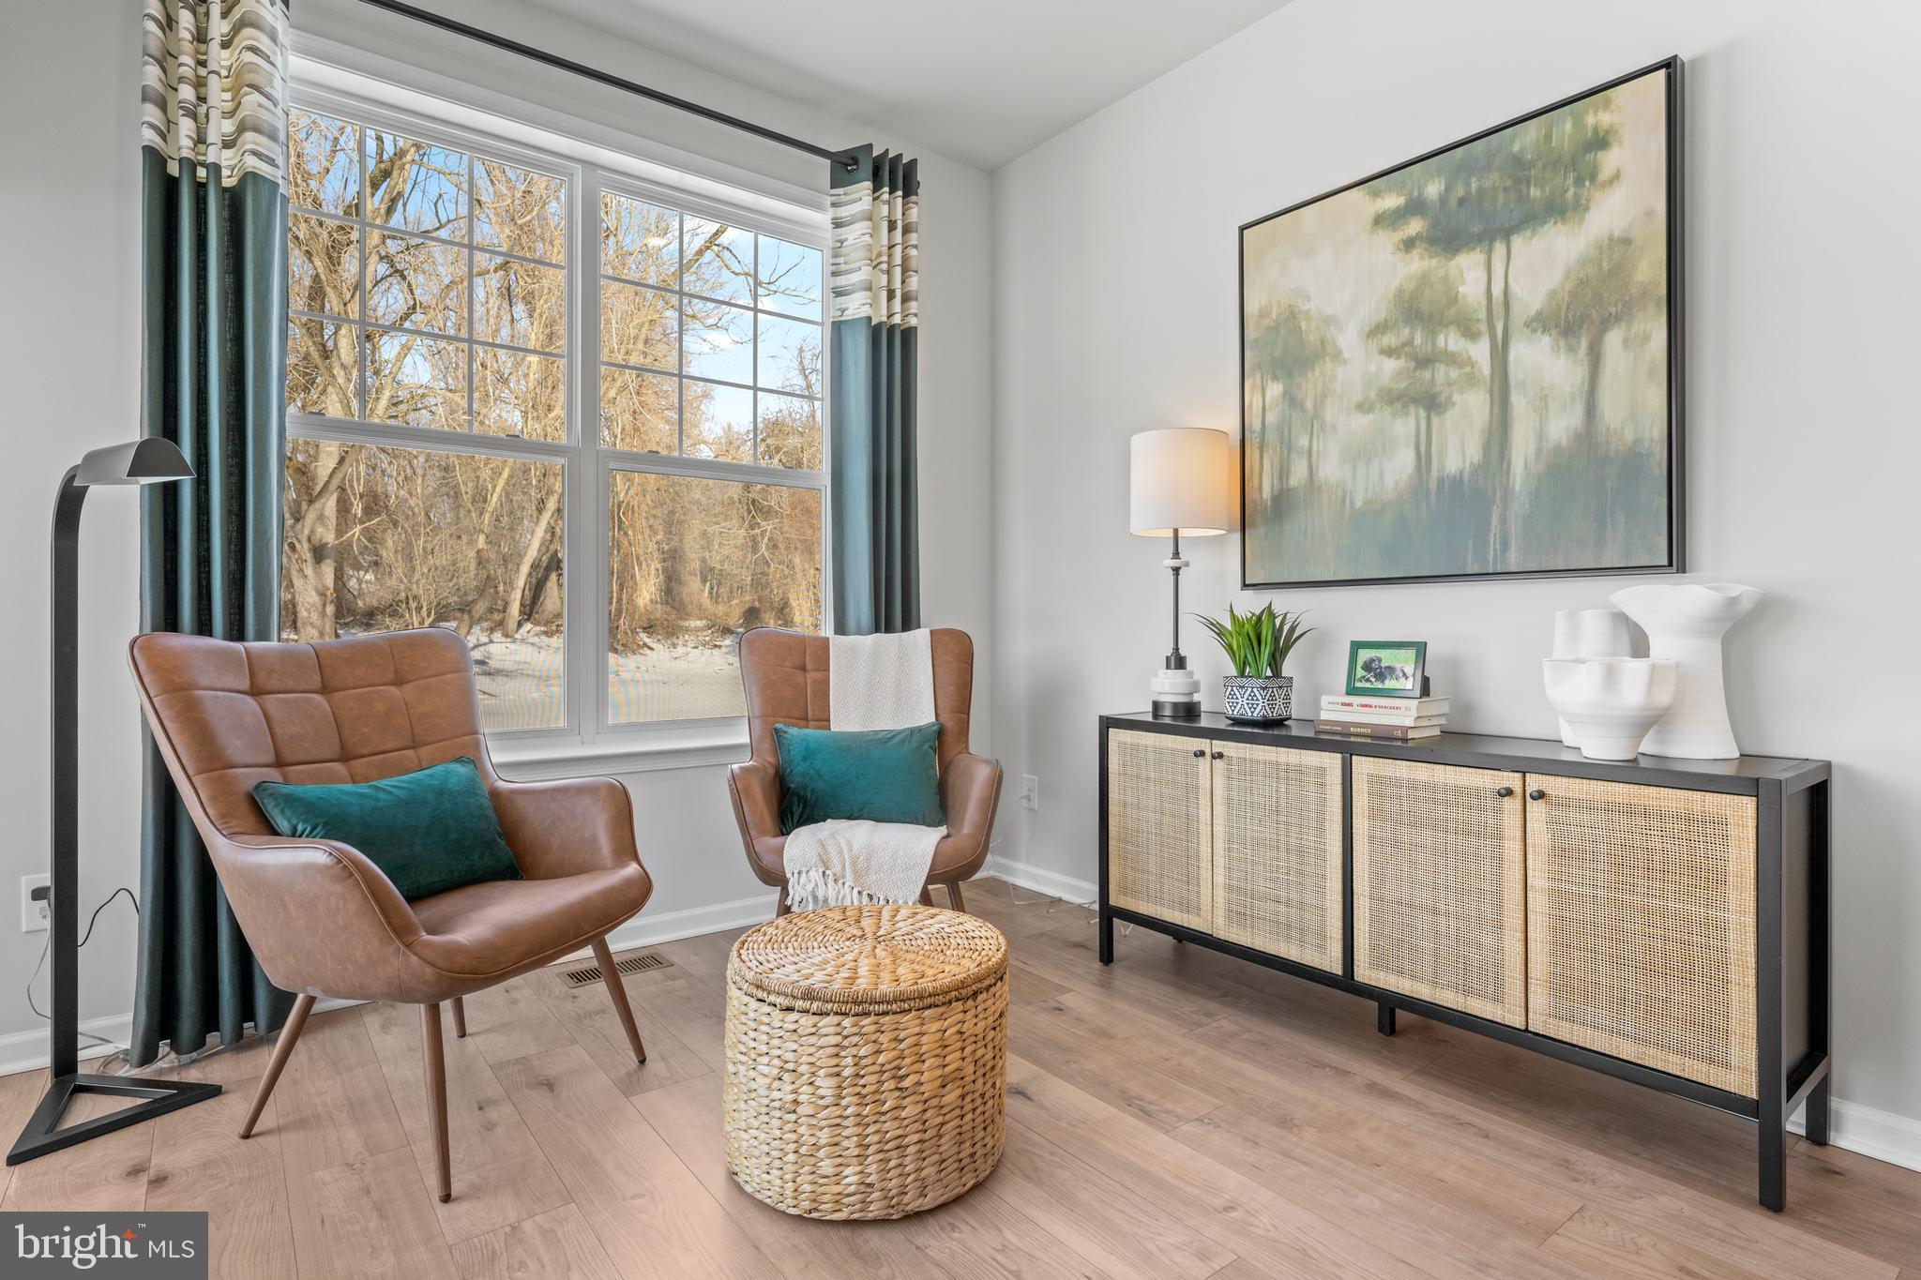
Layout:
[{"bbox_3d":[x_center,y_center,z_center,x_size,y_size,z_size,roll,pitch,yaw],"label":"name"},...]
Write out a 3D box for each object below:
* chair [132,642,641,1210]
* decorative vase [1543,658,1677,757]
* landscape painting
[{"bbox_3d":[-1.102,0.467,1.903,0.700,0.970,0.750,0,0,18],"label":"chair"},{"bbox_3d":[1.289,0.136,1.803,0.215,0.192,0.217,0,1,-40],"label":"decorative vase"},{"bbox_3d":[1.164,-0.673,2.265,0.045,1.056,1.015,-1,1,-40],"label":"landscape painting"}]

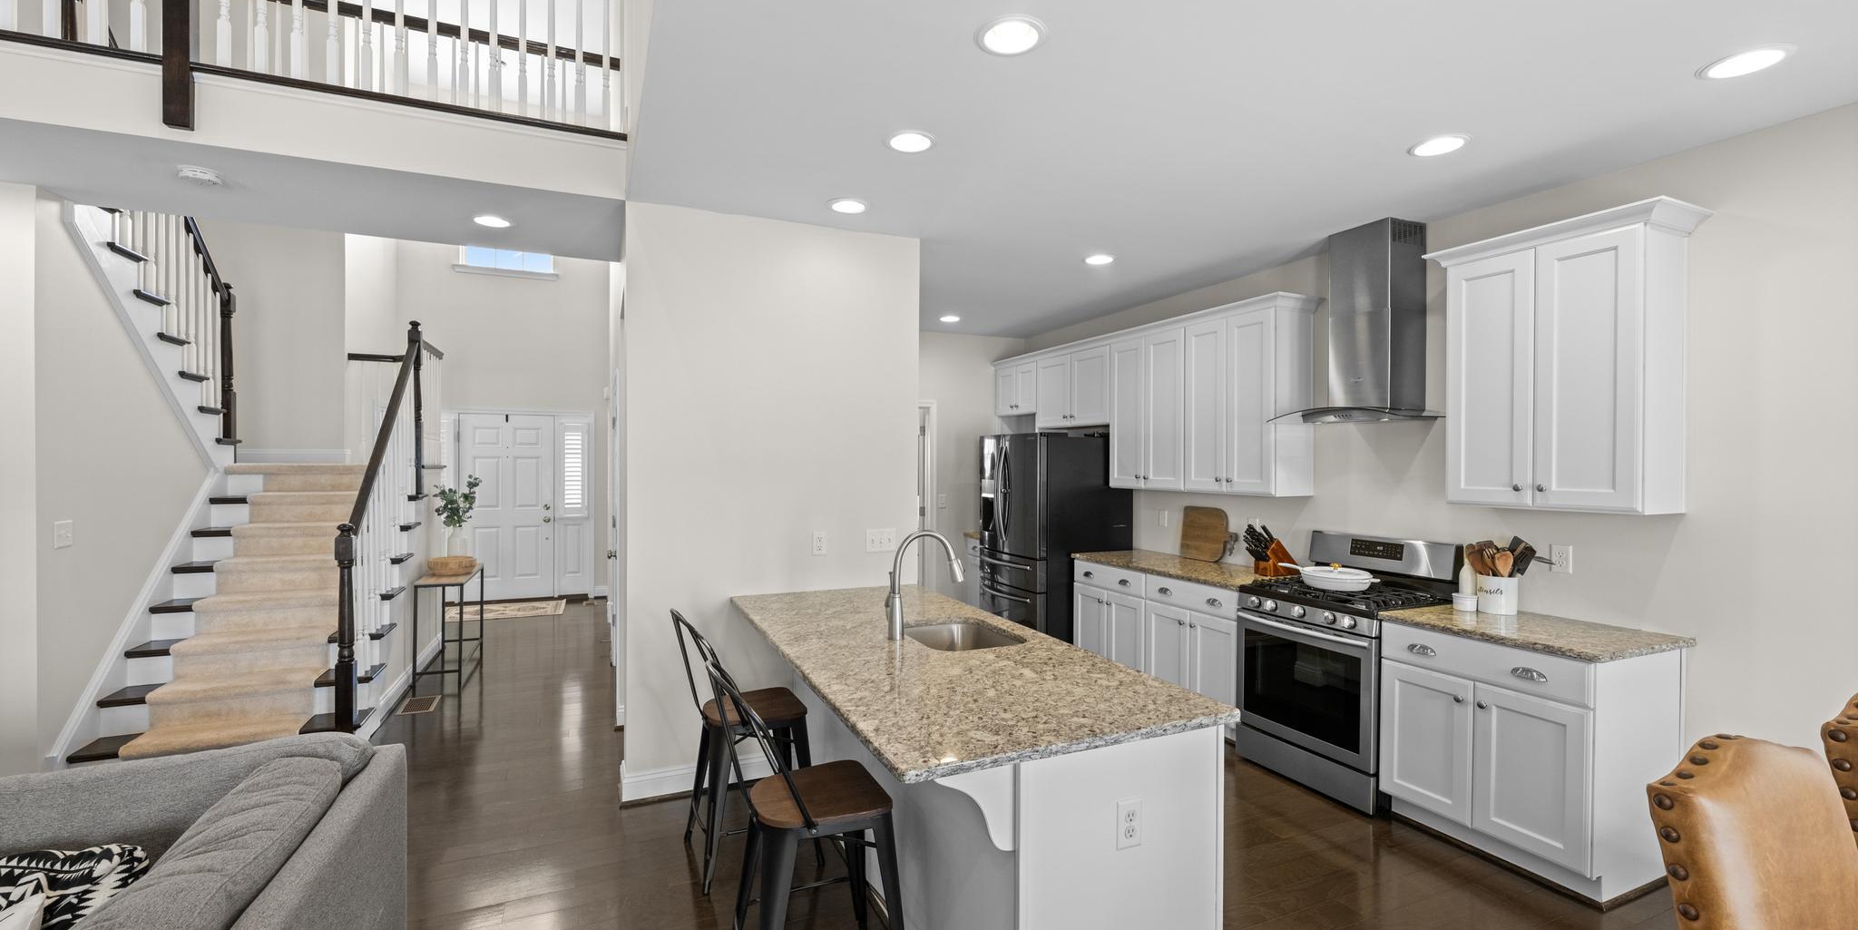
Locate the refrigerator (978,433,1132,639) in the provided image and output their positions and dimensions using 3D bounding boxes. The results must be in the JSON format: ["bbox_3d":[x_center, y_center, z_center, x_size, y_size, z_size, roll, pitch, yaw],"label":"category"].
[{"bbox_3d":[0.984,0.660,5.784,0.895,1.776,0.905,0,0,-24],"label":"refrigerator"}]

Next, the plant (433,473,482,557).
[{"bbox_3d":[-3.553,0.435,5.389,0.298,0.707,0.298,0,0,-24],"label":"plant"}]

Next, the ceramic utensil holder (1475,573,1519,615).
[{"bbox_3d":[2.503,0.561,3.177,0.124,0.169,0.129,0,0,-24],"label":"ceramic utensil holder"}]

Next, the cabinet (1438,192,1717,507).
[{"bbox_3d":[2.585,-0.379,2.979,0.393,1.122,0.801,0,0,-24],"label":"cabinet"}]

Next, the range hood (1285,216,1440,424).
[{"bbox_3d":[2.208,-0.710,3.696,0.497,0.995,0.756,0,0,-24],"label":"range hood"}]

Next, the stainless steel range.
[{"bbox_3d":[2.087,0.967,3.652,0.697,1.174,0.756,0,0,-24],"label":"stainless steel range"}]

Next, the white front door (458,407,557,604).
[{"bbox_3d":[-4.670,0.468,8.000,0.915,2.030,0.060,0,0,-24],"label":"white front door"}]

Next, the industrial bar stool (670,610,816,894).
[{"bbox_3d":[-0.733,1.068,2.868,0.527,0.975,0.428,0,0,-24],"label":"industrial bar stool"}]

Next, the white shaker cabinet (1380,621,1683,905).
[{"bbox_3d":[2.438,1.121,2.975,0.637,0.869,0.756,0,0,-24],"label":"white shaker cabinet"}]

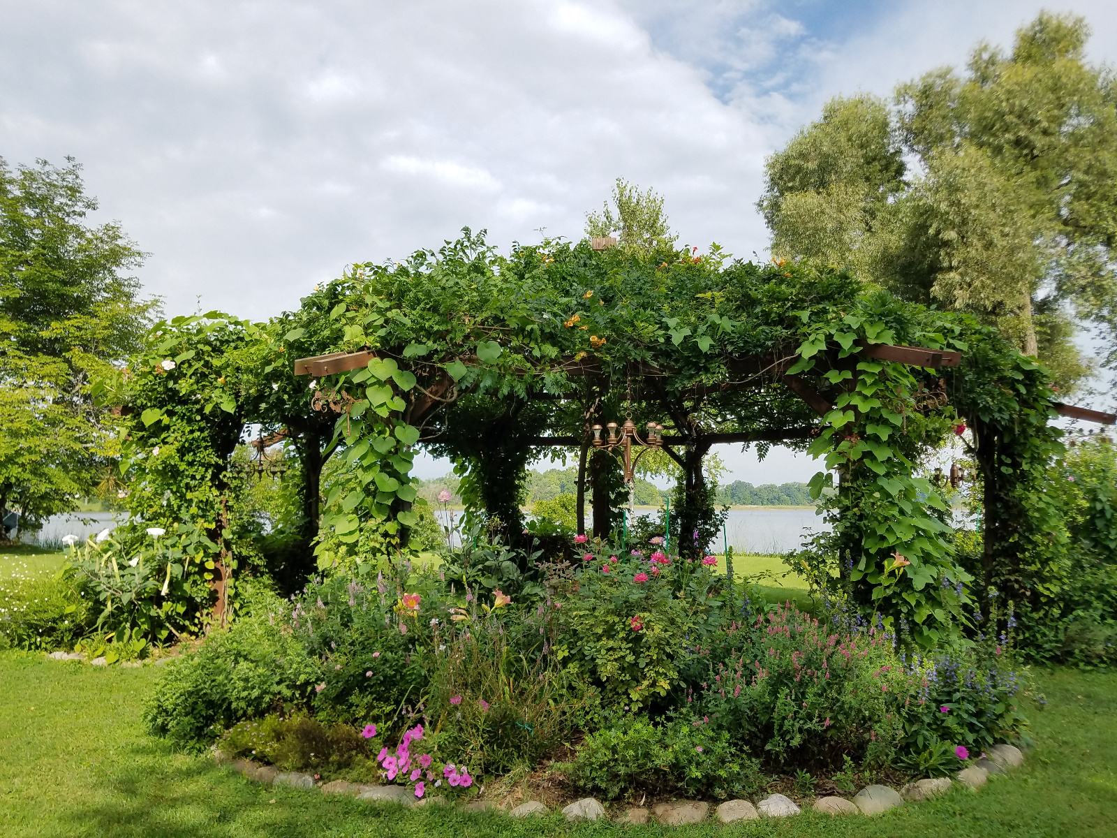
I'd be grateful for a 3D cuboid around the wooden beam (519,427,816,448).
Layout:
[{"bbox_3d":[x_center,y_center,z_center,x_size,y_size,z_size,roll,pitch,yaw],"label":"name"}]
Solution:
[{"bbox_3d":[1.658,0.271,12.700,4.500,0.170,0.180,-1,-6,10],"label":"wooden beam"}]

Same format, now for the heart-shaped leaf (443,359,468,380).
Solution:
[{"bbox_3d":[-0.681,-0.320,5.600,0.145,0.145,0.030,1,-21,-7],"label":"heart-shaped leaf"}]

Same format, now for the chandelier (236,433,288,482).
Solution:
[{"bbox_3d":[-3.249,0.421,9.200,0.560,0.530,0.560,2,-6,-19],"label":"chandelier"}]

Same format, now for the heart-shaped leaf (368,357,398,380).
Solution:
[{"bbox_3d":[-1.150,-0.326,5.500,0.195,0.175,0.035,1,-28,-12],"label":"heart-shaped leaf"}]

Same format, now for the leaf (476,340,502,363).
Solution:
[{"bbox_3d":[-0.456,-0.442,5.550,0.160,0.155,0.030,0,-21,-5],"label":"leaf"}]

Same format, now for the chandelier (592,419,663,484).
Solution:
[{"bbox_3d":[0.472,0.224,5.750,0.510,0.455,0.510,0,-6,5],"label":"chandelier"}]

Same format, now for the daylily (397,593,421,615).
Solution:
[{"bbox_3d":[-0.874,1.078,4.900,0.135,0.125,0.110,1,-6,-10],"label":"daylily"}]

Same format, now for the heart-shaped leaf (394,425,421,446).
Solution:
[{"bbox_3d":[-0.996,0.110,5.550,0.165,0.150,0.030,1,-26,-10],"label":"heart-shaped leaf"}]

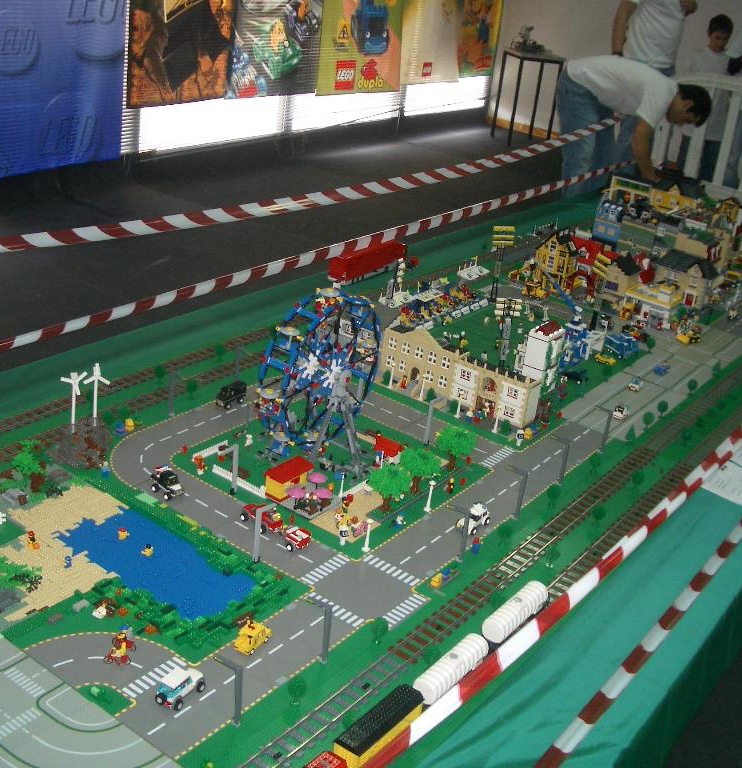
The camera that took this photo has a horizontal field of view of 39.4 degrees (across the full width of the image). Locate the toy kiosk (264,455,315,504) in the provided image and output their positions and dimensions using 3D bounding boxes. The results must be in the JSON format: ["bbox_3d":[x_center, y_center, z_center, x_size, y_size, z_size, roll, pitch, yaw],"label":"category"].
[{"bbox_3d":[-0.200,0.236,2.545,0.064,0.058,0.130,22,28,30],"label":"toy kiosk"}]

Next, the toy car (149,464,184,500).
[{"bbox_3d":[-0.486,0.232,2.464,0.085,0.060,0.052,22,28,30],"label":"toy car"}]

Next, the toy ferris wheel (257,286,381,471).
[{"bbox_3d":[-0.132,-0.024,2.771,0.320,0.480,0.432,22,29,32],"label":"toy ferris wheel"}]

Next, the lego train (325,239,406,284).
[{"bbox_3d":[0.002,-0.492,4.171,0.068,0.115,0.440,22,28,30],"label":"lego train"}]

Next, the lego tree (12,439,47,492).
[{"bbox_3d":[-0.779,0.191,2.372,0.078,0.120,0.078,22,28,30],"label":"lego tree"}]

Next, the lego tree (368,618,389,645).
[{"bbox_3d":[0.015,0.486,2.037,0.035,0.060,0.035,6,24,-3],"label":"lego tree"}]

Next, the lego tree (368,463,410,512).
[{"bbox_3d":[0.044,0.250,2.503,0.105,0.120,0.105,6,24,-3],"label":"lego tree"}]

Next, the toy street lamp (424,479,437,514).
[{"bbox_3d":[0.151,0.284,2.636,0.017,0.084,0.017,22,29,32],"label":"toy street lamp"}]

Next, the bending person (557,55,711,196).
[{"bbox_3d":[1.502,-1.320,6.141,0.870,1.100,0.520,12,25,14],"label":"bending person"}]

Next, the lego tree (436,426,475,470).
[{"bbox_3d":[0.231,0.180,2.836,0.107,0.122,0.107,5,24,-2],"label":"lego tree"}]

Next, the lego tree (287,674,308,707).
[{"bbox_3d":[-0.139,0.580,1.949,0.037,0.062,0.037,5,24,-2],"label":"lego tree"}]

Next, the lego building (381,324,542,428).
[{"bbox_3d":[0.284,-0.060,3.270,0.540,0.208,0.088,22,29,32],"label":"lego building"}]

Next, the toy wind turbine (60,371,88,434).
[{"bbox_3d":[-0.734,0.048,2.553,0.070,0.168,0.035,0,25,-16],"label":"toy wind turbine"}]

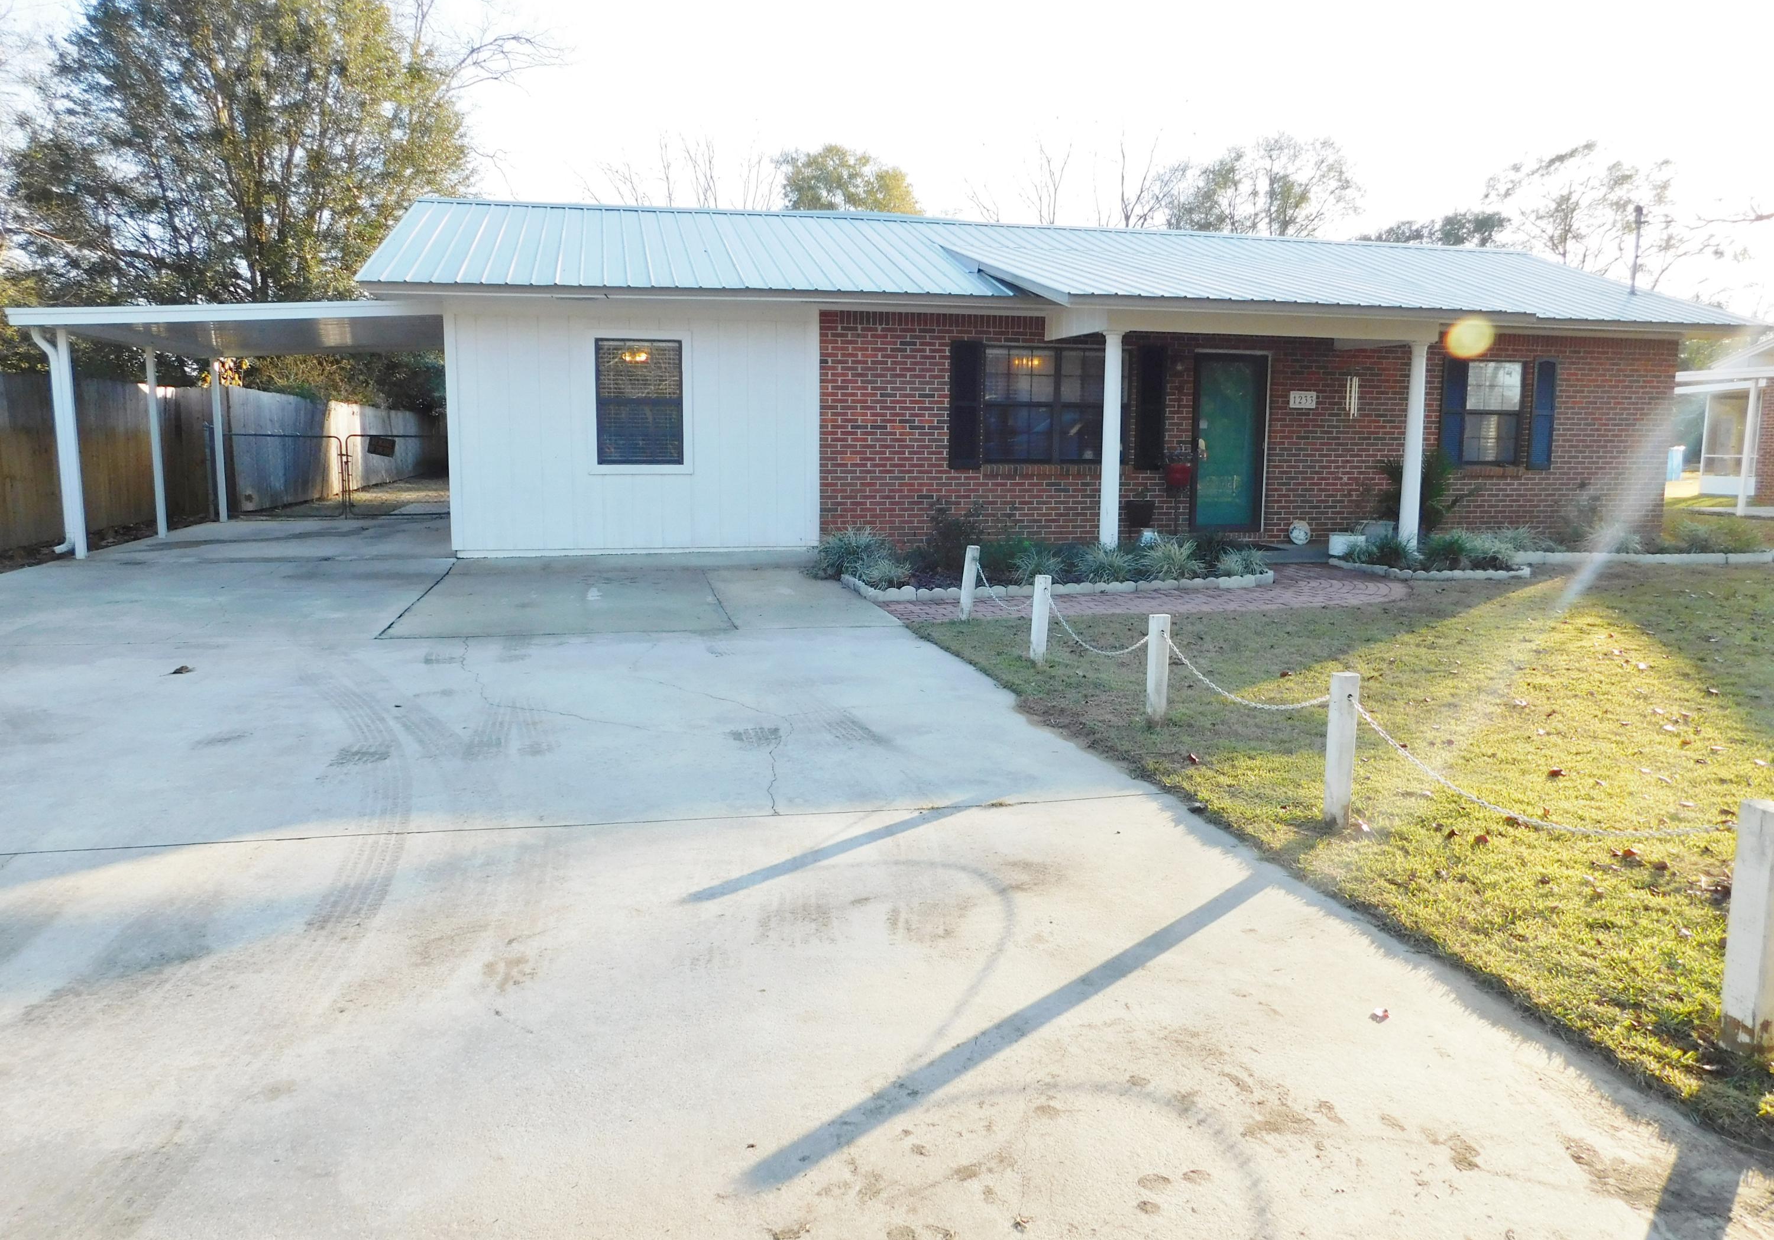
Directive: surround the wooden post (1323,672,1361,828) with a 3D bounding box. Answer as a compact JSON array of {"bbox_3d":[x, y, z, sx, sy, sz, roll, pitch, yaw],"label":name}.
[{"bbox_3d":[1.763,0.502,4.744,0.078,0.591,0.078,-2,8,-14],"label":"wooden post"}]

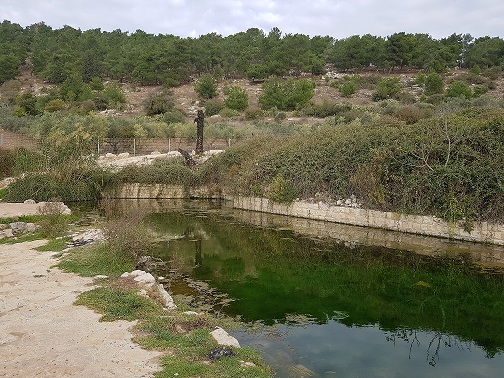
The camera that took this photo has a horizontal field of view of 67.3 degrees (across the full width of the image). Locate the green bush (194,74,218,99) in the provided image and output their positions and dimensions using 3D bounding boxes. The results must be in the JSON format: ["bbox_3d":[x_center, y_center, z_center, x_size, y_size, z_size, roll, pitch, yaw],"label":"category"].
[{"bbox_3d":[-7.921,-17.785,66.000,4.058,4.100,3.700,0,3,-7],"label":"green bush"}]

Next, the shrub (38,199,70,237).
[{"bbox_3d":[-4.499,0.642,8.600,0.749,0.890,0.720,-2,4,-28],"label":"shrub"}]

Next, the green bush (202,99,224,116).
[{"bbox_3d":[-5.384,-11.364,53.000,2.987,2.469,2.800,0,3,-6],"label":"green bush"}]

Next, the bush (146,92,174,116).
[{"bbox_3d":[-12.926,-11.871,53.000,4.074,3.567,3.700,-1,4,-14],"label":"bush"}]

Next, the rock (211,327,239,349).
[{"bbox_3d":[-0.254,1.415,3.620,0.270,0.120,0.160,3,5,41],"label":"rock"}]

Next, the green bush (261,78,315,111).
[{"bbox_3d":[5.247,-14.292,58.000,8.322,4.804,6.000,0,3,5],"label":"green bush"}]

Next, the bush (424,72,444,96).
[{"bbox_3d":[32.273,-18.404,67.000,3.433,4.162,3.200,2,4,26],"label":"bush"}]

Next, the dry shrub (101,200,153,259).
[{"bbox_3d":[-2.307,0.701,7.000,0.933,1.051,0.900,-1,4,-18],"label":"dry shrub"}]

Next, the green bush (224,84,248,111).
[{"bbox_3d":[-2.328,-13.706,57.000,3.505,3.836,3.200,0,3,-2],"label":"green bush"}]

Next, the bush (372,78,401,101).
[{"bbox_3d":[22.704,-16.717,64.000,4.591,3.645,4.000,1,4,20],"label":"bush"}]

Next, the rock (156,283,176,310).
[{"bbox_3d":[-1.032,1.284,4.550,0.150,0.190,0.420,-2,4,-24],"label":"rock"}]

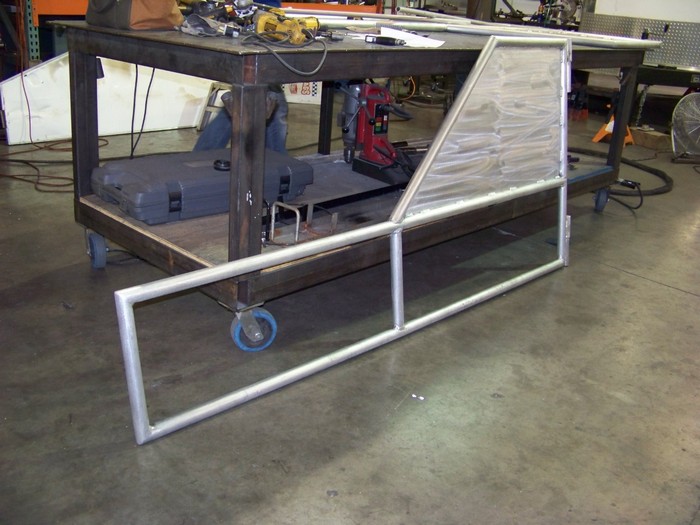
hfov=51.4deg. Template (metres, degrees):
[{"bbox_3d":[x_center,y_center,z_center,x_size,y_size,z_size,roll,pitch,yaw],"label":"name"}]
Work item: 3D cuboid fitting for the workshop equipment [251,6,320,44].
[{"bbox_3d":[-0.220,-0.811,2.480,0.160,0.120,0.250,-11,25,-34],"label":"workshop equipment"}]

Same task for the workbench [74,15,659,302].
[{"bbox_3d":[0.287,-0.705,3.623,1.200,0.850,3.060,21,27,38],"label":"workbench"}]

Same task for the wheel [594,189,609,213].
[{"bbox_3d":[1.548,-0.382,4.480,0.060,0.160,0.155,11,22,18],"label":"wheel"}]

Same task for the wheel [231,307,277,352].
[{"bbox_3d":[-0.324,0.227,2.470,0.155,0.160,0.060,-3,22,-19],"label":"wheel"}]

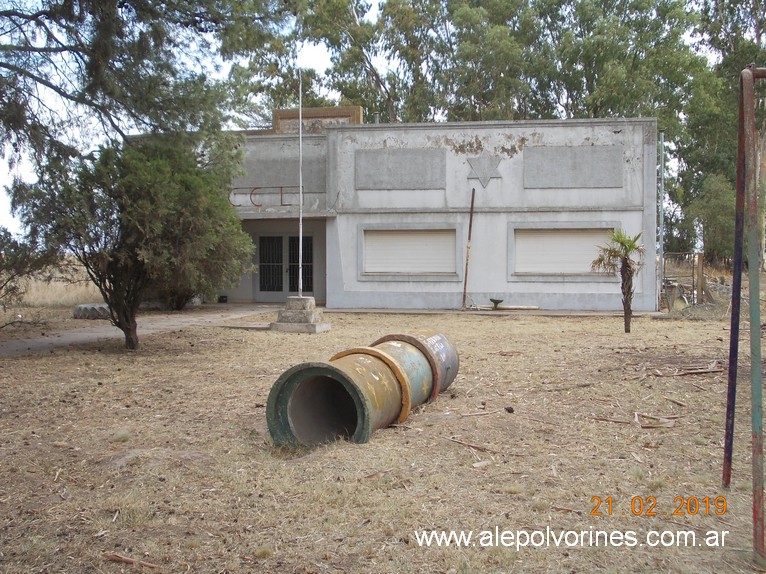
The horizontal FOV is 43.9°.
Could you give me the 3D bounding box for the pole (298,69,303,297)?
[{"bbox_3d":[-1.717,-2.192,19.788,0.058,4.782,0.058,0,2,0],"label":"pole"}]

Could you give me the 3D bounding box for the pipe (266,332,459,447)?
[{"bbox_3d":[0.000,0.965,9.270,0.910,0.880,3.350,1,2,19],"label":"pipe"}]

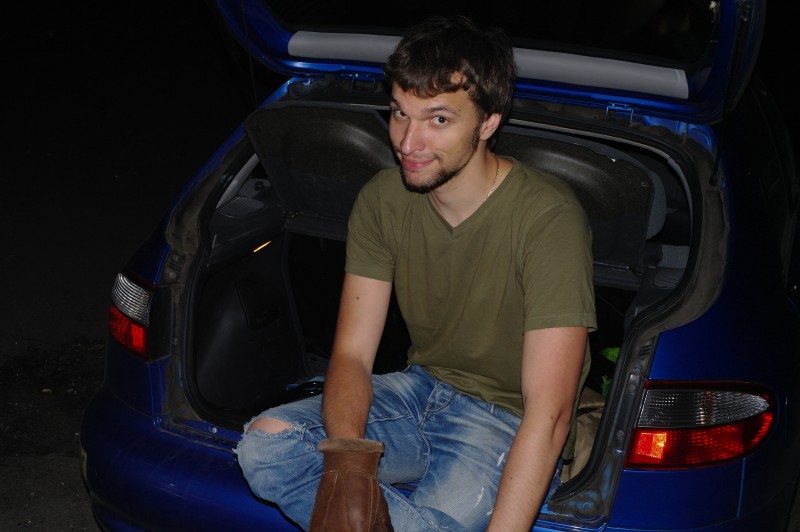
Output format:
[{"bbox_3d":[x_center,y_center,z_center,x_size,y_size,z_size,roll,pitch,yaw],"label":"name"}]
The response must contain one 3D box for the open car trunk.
[{"bbox_3d":[0.070,0.008,2.270,1.030,0.670,0.680,10,18,16],"label":"open car trunk"}]

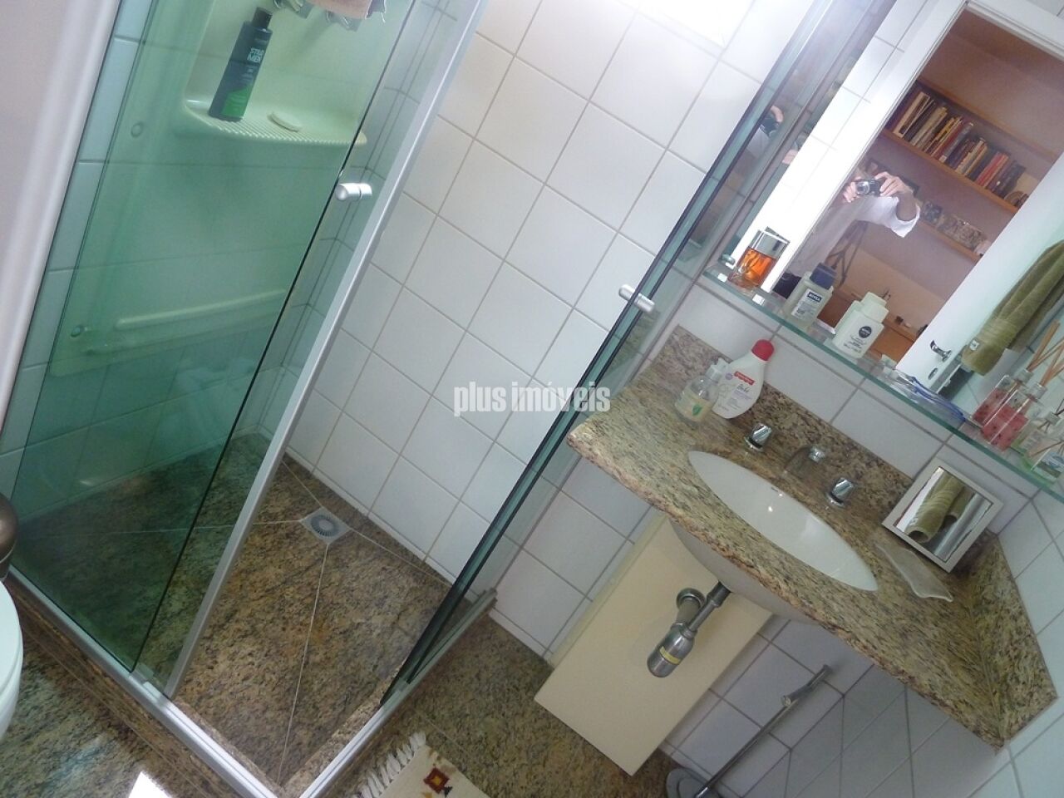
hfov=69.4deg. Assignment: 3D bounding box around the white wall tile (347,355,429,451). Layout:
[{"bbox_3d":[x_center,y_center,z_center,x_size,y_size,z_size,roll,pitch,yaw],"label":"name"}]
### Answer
[{"bbox_3d":[-0.377,0.011,2.002,0.197,0.195,0.010,36,23,11],"label":"white wall tile"}]

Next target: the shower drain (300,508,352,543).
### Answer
[{"bbox_3d":[-0.546,0.334,2.034,0.100,0.010,0.100,36,23,11],"label":"shower drain"}]

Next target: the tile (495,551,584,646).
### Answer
[{"bbox_3d":[0.008,0.509,1.961,0.197,0.195,0.010,36,23,11],"label":"tile"}]

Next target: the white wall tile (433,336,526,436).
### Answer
[{"bbox_3d":[-0.123,-0.031,1.897,0.198,0.198,0.010,35,23,11],"label":"white wall tile"}]

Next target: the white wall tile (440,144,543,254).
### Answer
[{"bbox_3d":[-0.098,-0.468,1.815,0.200,0.200,0.010,36,23,11],"label":"white wall tile"}]

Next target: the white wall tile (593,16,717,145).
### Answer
[{"bbox_3d":[0.256,-0.671,1.623,0.200,0.200,0.010,36,23,11],"label":"white wall tile"}]

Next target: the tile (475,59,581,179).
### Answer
[{"bbox_3d":[-0.002,-0.628,1.739,0.200,0.200,0.010,36,23,11],"label":"tile"}]

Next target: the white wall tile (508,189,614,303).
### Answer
[{"bbox_3d":[0.064,-0.344,1.739,0.197,0.195,0.010,36,23,11],"label":"white wall tile"}]

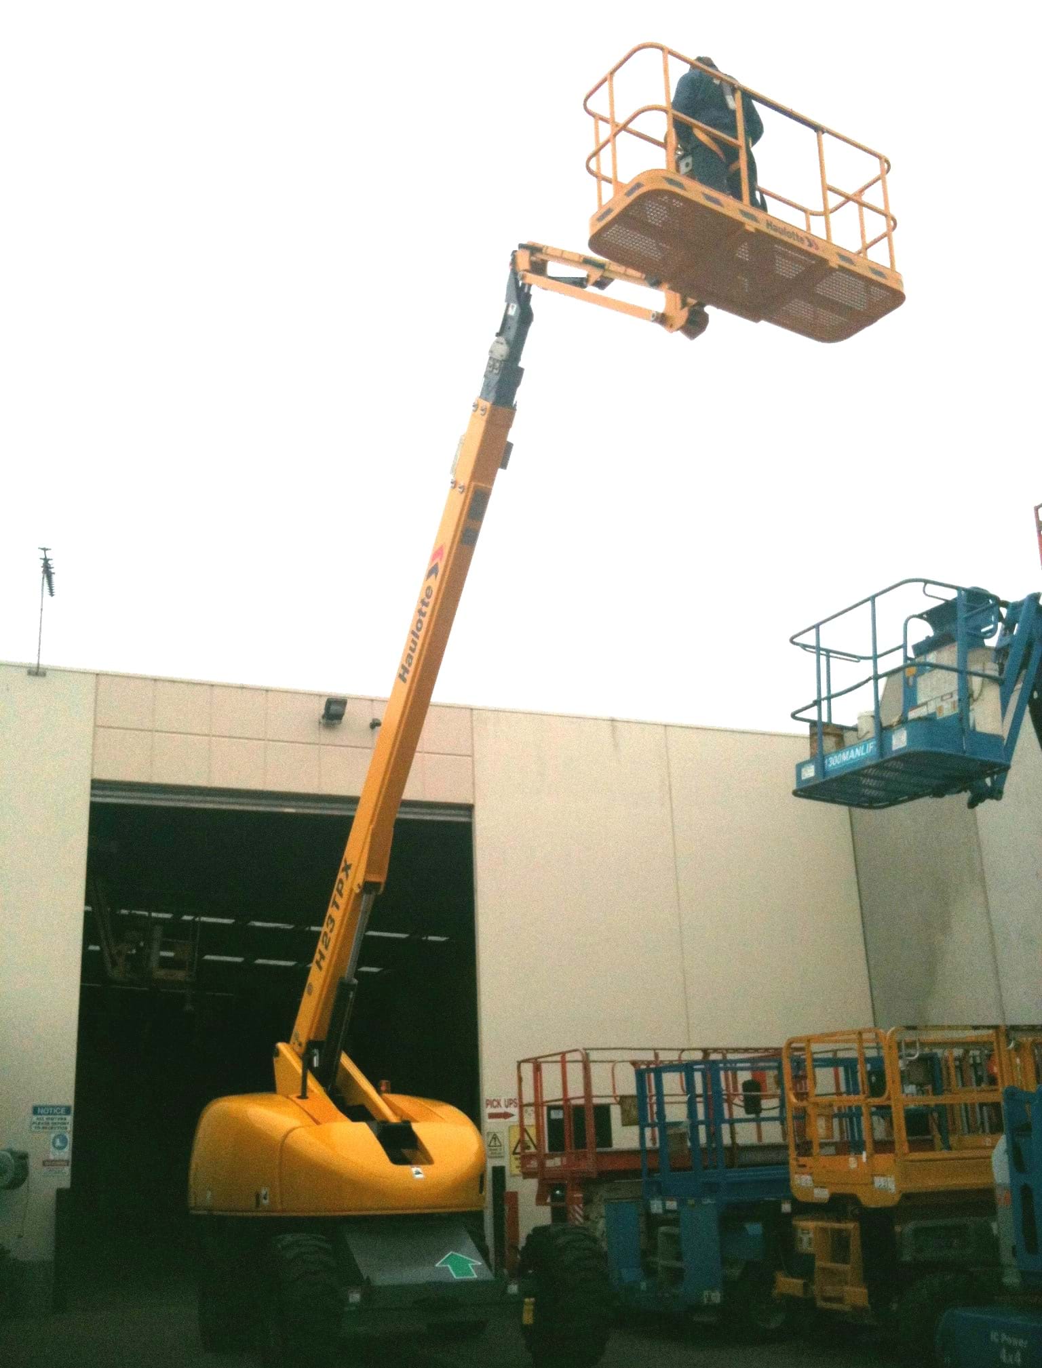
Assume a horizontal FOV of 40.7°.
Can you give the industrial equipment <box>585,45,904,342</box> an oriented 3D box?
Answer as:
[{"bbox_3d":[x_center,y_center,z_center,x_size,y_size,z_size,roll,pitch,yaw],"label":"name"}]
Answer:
[{"bbox_3d":[1.588,-3.375,9.880,2.330,1.150,0.800,11,-21,-32],"label":"industrial equipment"}]

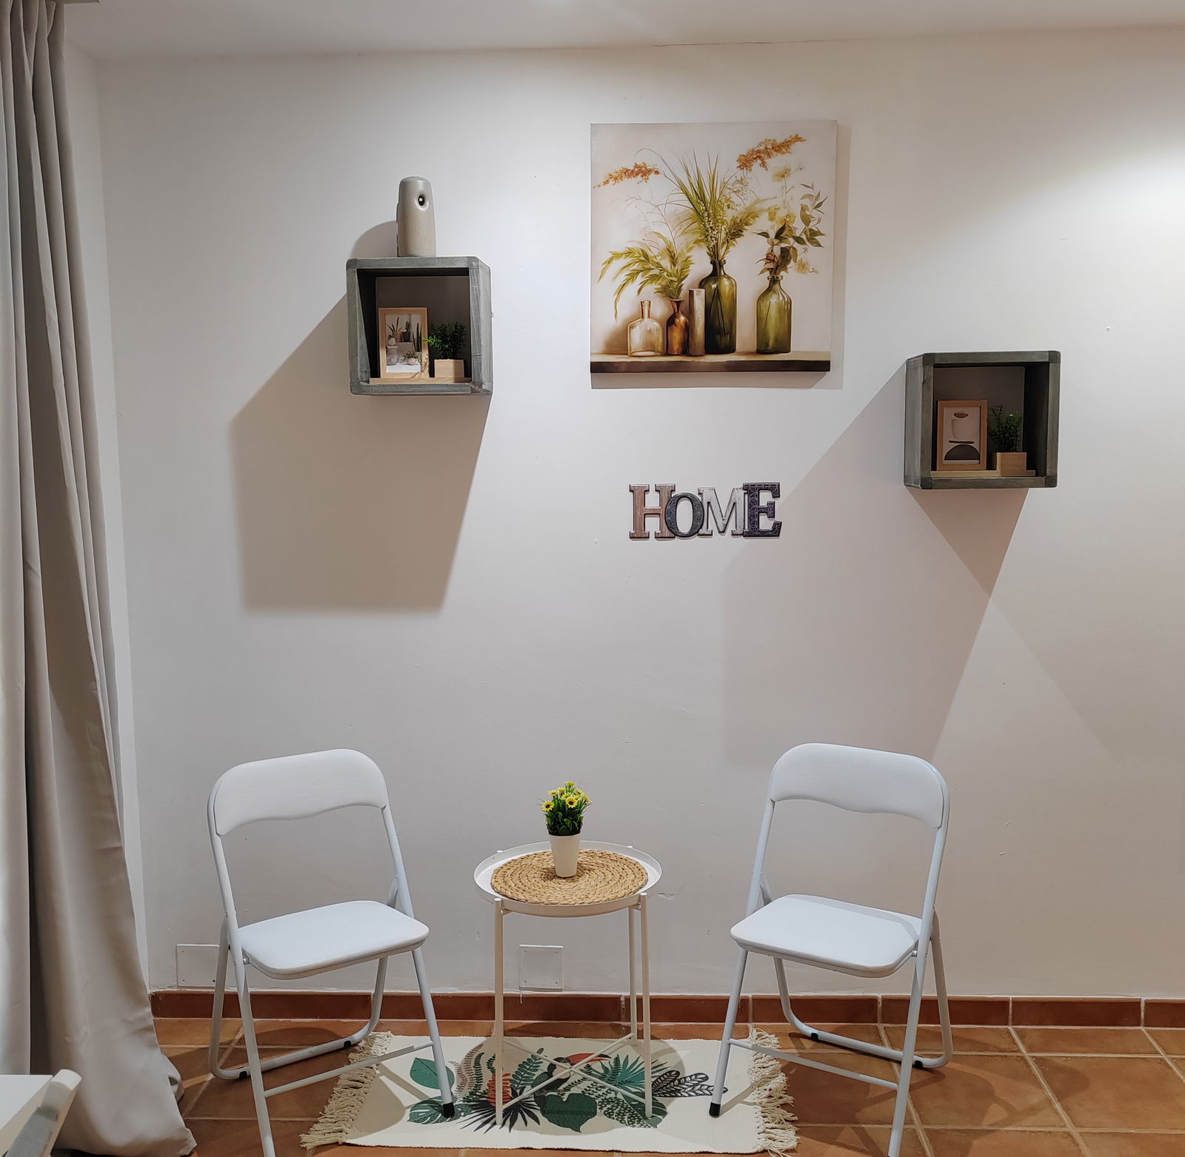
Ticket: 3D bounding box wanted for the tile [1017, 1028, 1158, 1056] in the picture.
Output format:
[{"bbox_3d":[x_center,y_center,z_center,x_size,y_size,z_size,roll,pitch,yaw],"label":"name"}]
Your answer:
[{"bbox_3d":[1.264,1.189,3.157,0.320,0.010,0.134,-1,7,3],"label":"tile"}]

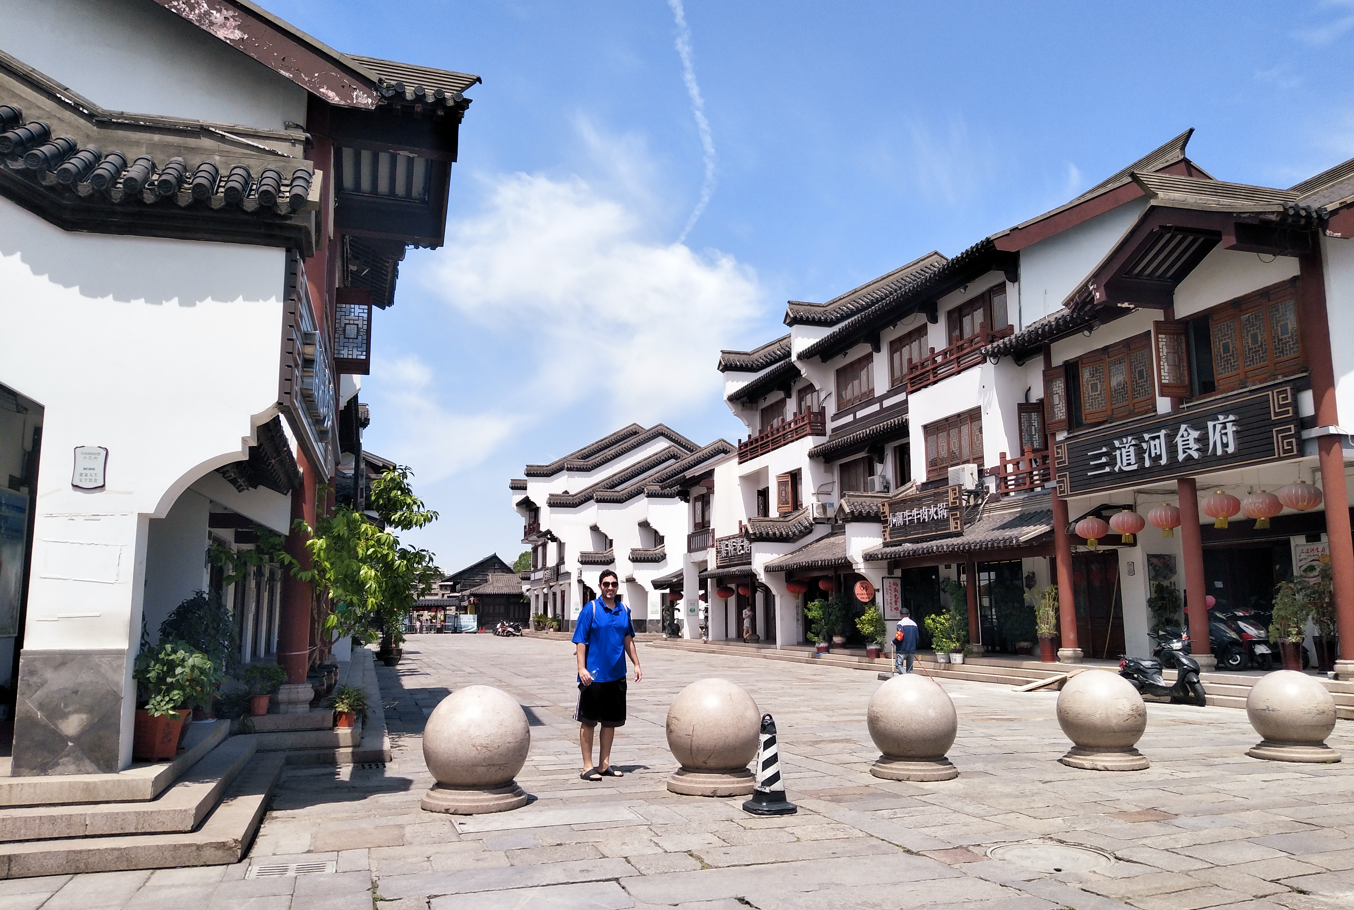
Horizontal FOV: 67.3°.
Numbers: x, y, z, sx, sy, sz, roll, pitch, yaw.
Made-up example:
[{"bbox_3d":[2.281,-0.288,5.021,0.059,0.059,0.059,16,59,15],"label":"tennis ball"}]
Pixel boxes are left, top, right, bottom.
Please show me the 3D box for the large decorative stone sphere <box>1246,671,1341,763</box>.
[{"bbox_3d":[6.330,2.661,10.486,0.804,0.886,0.804,0,-9,0],"label":"large decorative stone sphere"}]

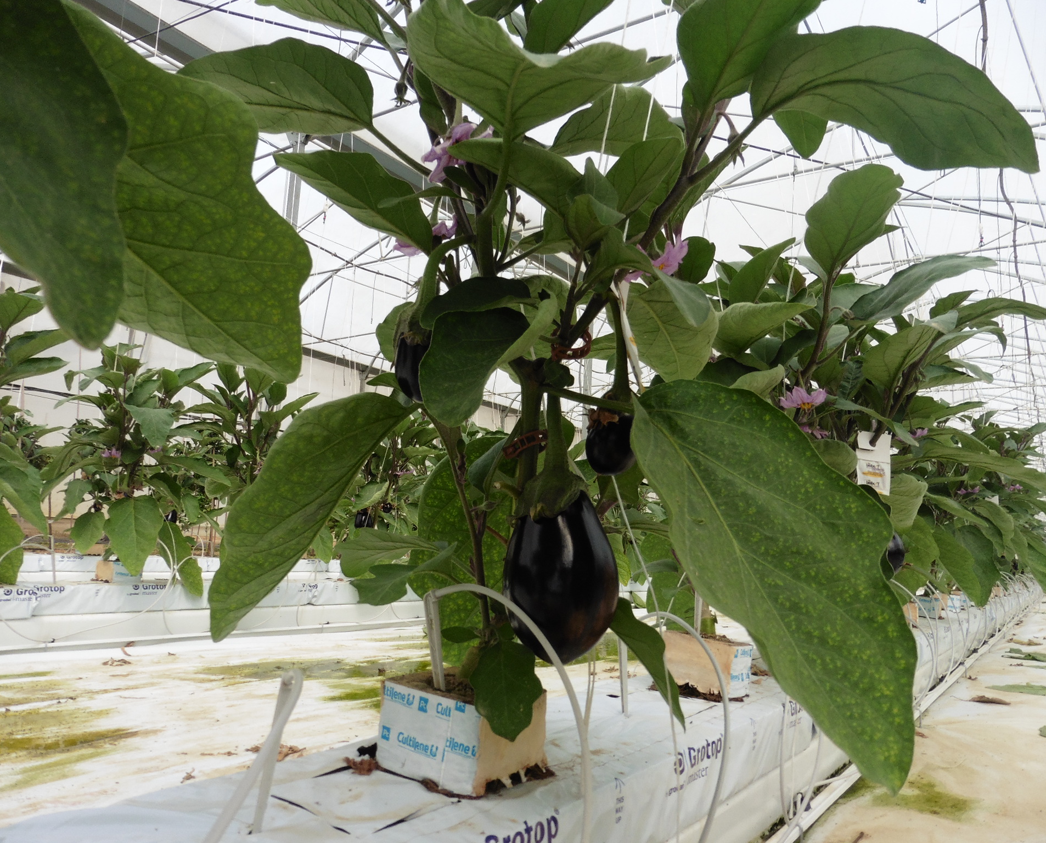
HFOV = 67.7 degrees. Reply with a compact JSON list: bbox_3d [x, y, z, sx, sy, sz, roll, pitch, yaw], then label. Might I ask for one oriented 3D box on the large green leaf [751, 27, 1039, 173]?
[{"bbox_3d":[0.307,-0.267,0.645,0.225,0.065,0.125,8,-8,3],"label":"large green leaf"}]

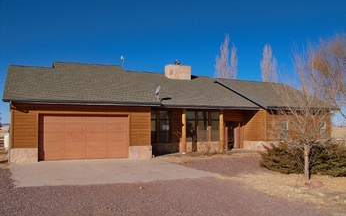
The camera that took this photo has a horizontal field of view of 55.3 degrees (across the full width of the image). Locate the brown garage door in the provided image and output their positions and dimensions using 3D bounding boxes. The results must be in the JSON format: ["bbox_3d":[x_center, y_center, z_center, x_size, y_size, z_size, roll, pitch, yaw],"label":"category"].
[{"bbox_3d":[-4.759,1.591,18.011,4.800,2.480,0.120,1,-3,-20],"label":"brown garage door"}]

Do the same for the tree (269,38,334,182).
[{"bbox_3d":[4.270,0.041,10.799,2.200,4.620,2.200,-1,-3,22],"label":"tree"}]

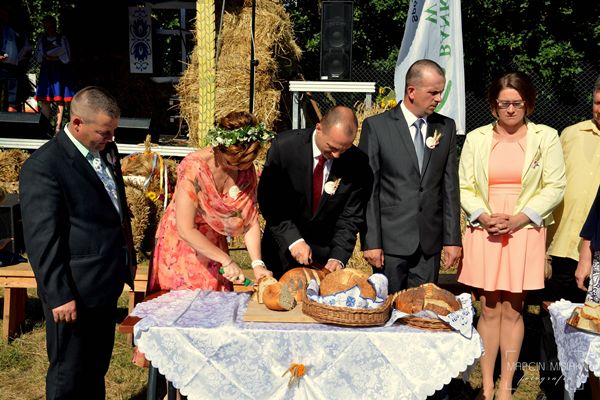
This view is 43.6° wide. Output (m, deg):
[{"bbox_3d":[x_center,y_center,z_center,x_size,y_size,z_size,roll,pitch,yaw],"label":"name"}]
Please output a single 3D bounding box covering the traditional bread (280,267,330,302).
[{"bbox_3d":[0.014,0.352,3.204,0.225,0.120,0.190,-1,8,-9],"label":"traditional bread"}]

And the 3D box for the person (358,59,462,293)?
[{"bbox_3d":[0.555,0.214,3.710,0.520,1.800,0.310,-1,8,-7],"label":"person"}]

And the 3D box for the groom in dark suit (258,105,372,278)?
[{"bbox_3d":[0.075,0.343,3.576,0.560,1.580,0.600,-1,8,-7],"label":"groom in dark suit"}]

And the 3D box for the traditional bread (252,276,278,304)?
[{"bbox_3d":[-0.142,0.373,3.126,0.080,0.098,0.110,6,9,36],"label":"traditional bread"}]

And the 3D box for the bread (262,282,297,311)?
[{"bbox_3d":[-0.082,0.387,3.037,0.125,0.103,0.115,6,9,36],"label":"bread"}]

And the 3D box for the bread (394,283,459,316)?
[{"bbox_3d":[0.503,0.392,2.977,0.255,0.110,0.225,0,8,0],"label":"bread"}]

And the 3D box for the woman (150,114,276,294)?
[{"bbox_3d":[-0.410,0.368,3.499,0.520,1.550,0.620,-4,9,-30],"label":"woman"}]

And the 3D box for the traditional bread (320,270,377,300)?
[{"bbox_3d":[0.190,0.351,3.053,0.235,0.130,0.210,0,8,0],"label":"traditional bread"}]

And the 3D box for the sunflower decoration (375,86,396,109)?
[{"bbox_3d":[0.710,-0.844,6.243,0.185,0.200,0.150,0,8,0],"label":"sunflower decoration"}]

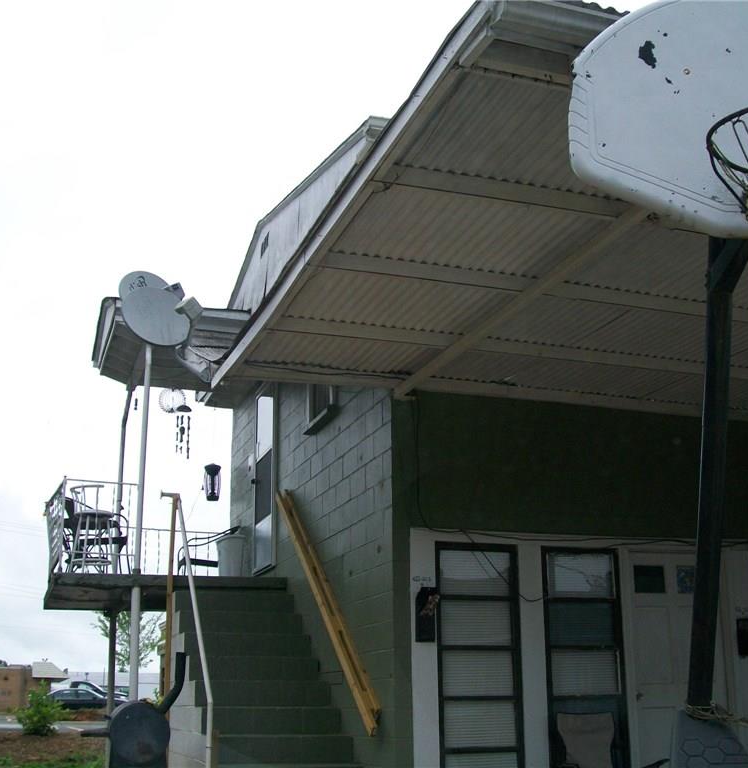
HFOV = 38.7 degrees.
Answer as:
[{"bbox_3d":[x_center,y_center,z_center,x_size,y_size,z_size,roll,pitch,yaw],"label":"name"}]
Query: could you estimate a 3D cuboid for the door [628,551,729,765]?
[{"bbox_3d":[2.329,2.291,8.117,0.900,2.030,0.050,5,-17,-18],"label":"door"}]

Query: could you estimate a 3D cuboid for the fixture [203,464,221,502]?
[{"bbox_3d":[-1.946,1.182,12.775,0.190,0.430,0.190,5,-17,-18],"label":"fixture"}]

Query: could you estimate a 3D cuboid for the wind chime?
[{"bbox_3d":[-2.421,0.482,12.988,0.400,0.820,0.220,5,-17,-18],"label":"wind chime"}]

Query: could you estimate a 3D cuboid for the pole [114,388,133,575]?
[{"bbox_3d":[-2.973,1.243,12.620,0.085,2.500,0.070,5,-17,-18],"label":"pole"}]

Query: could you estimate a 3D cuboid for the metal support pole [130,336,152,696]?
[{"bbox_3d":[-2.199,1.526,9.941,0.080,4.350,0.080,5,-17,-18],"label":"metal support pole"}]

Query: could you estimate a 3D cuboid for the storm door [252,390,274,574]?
[{"bbox_3d":[-1.214,1.024,11.614,0.050,2.040,0.920,5,-17,-18],"label":"storm door"}]

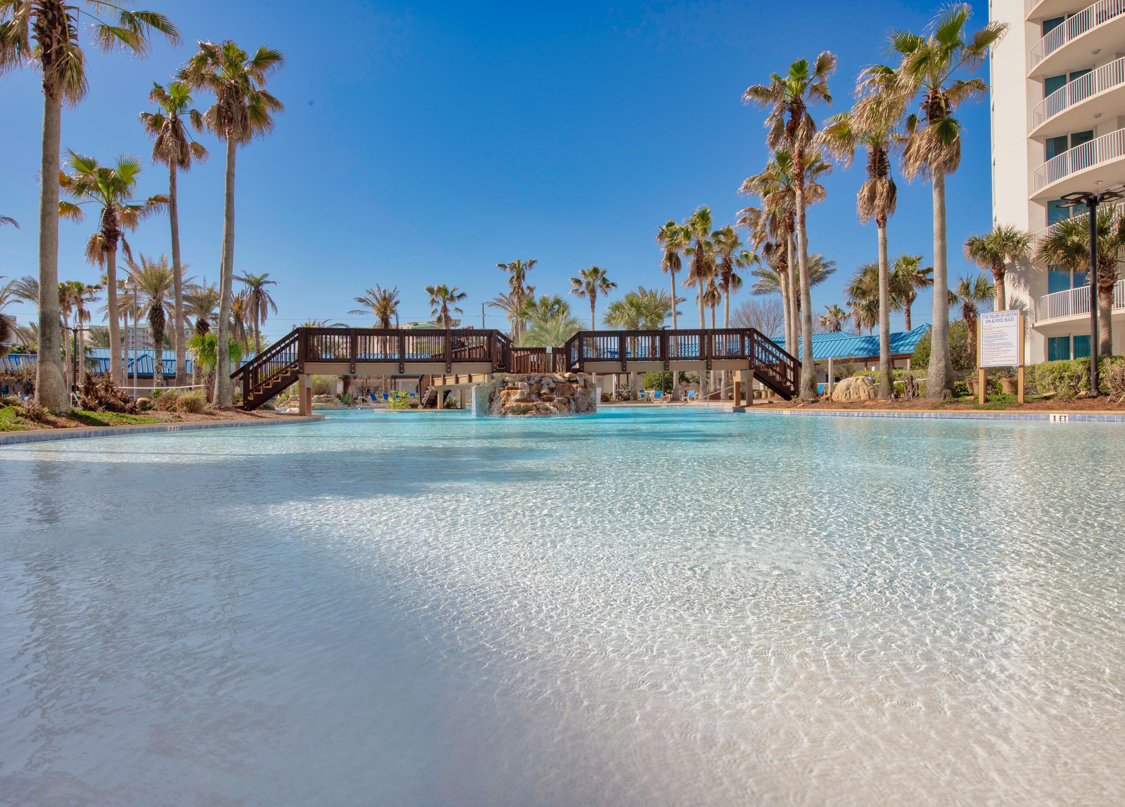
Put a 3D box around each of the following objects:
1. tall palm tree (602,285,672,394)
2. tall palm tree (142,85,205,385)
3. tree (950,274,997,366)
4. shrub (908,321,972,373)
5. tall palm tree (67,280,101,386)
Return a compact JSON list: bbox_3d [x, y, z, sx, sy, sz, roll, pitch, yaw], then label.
[{"bbox_3d":[4.679,-3.761,40.000,4.200,7.050,4.200,-1,0,0],"label":"tall palm tree"},{"bbox_3d":[-15.192,-6.294,25.000,2.600,12.737,2.500,-1,0,0],"label":"tall palm tree"},{"bbox_3d":[18.234,-3.250,28.513,2.300,5.064,2.300,-1,0,0],"label":"tree"},{"bbox_3d":[16.946,-2.216,28.503,2.577,3.080,2.577,-1,0,0],"label":"shrub"},{"bbox_3d":[-35.932,-4.478,48.026,2.300,9.526,2.300,-1,0,0],"label":"tall palm tree"}]

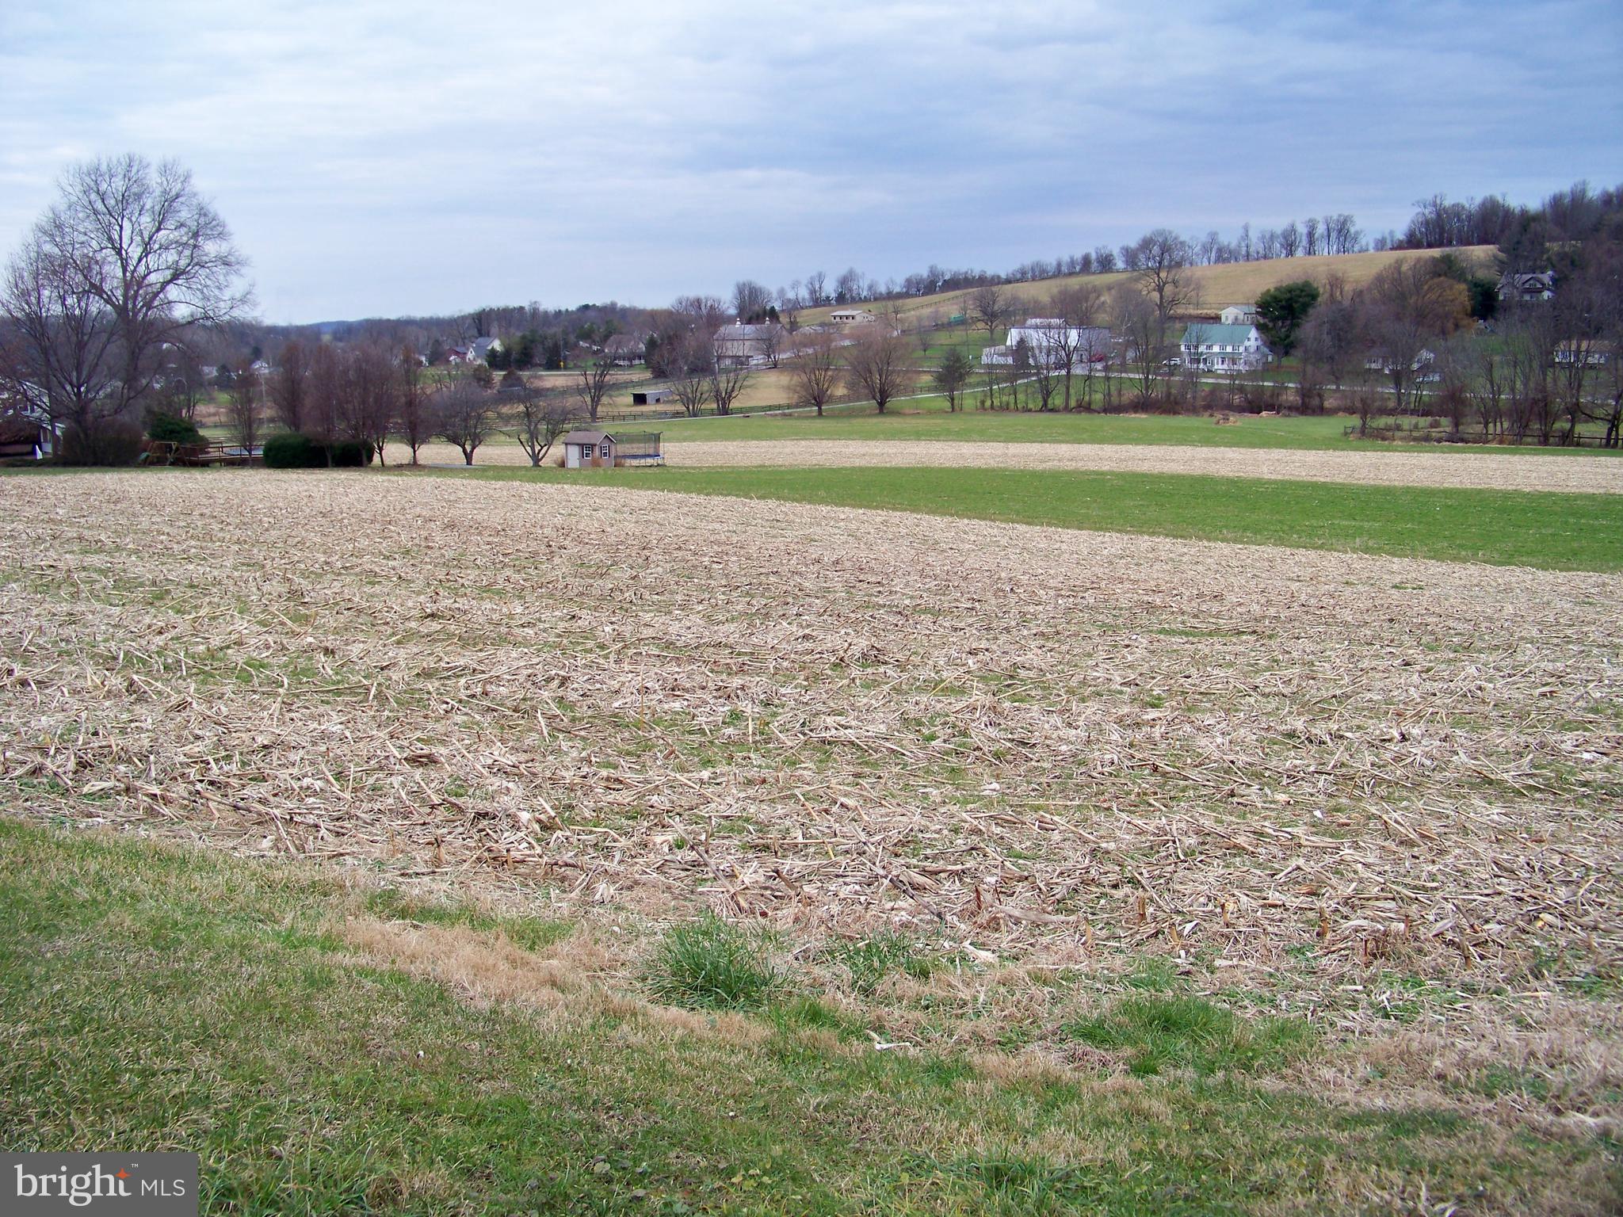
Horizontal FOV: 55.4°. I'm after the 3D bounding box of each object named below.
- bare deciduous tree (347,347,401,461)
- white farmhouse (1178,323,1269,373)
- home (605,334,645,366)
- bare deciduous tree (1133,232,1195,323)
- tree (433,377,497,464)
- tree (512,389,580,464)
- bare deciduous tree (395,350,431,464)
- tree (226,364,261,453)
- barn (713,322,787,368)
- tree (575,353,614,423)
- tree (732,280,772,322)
[{"bbox_3d":[-35.960,-16.610,126.170,3.980,9.950,3.980,-3,10,-16],"label":"bare deciduous tree"},{"bbox_3d":[92.310,-58.240,345.000,15.500,11.000,12.000,8,12,39],"label":"white farmhouse"},{"bbox_3d":[-51.290,-70.840,424.270,9.300,8.750,7.600,5,11,26],"label":"home"},{"bbox_3d":[83.840,-77.960,368.000,15.300,25.000,15.000,0,9,0],"label":"bare deciduous tree"},{"bbox_3d":[-28.690,-15.440,127.400,5.090,7.160,5.090,-2,10,-12],"label":"tree"},{"bbox_3d":[-21.740,-14.620,125.480,5.270,6.190,5.270,-2,10,-10],"label":"tree"},{"bbox_3d":[-30.370,-15.330,118.000,2.900,8.700,2.900,0,9,0],"label":"bare deciduous tree"},{"bbox_3d":[-47.000,-16.260,127.350,2.840,7.770,2.840,-4,10,-20],"label":"tree"},{"bbox_3d":[-16.760,-74.130,433.910,18.000,12.970,12.000,6,11,30],"label":"barn"},{"bbox_3d":[-30.130,-30.660,215.000,5.500,9.800,5.500,0,9,0],"label":"tree"},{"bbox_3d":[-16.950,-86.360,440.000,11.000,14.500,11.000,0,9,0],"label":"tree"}]

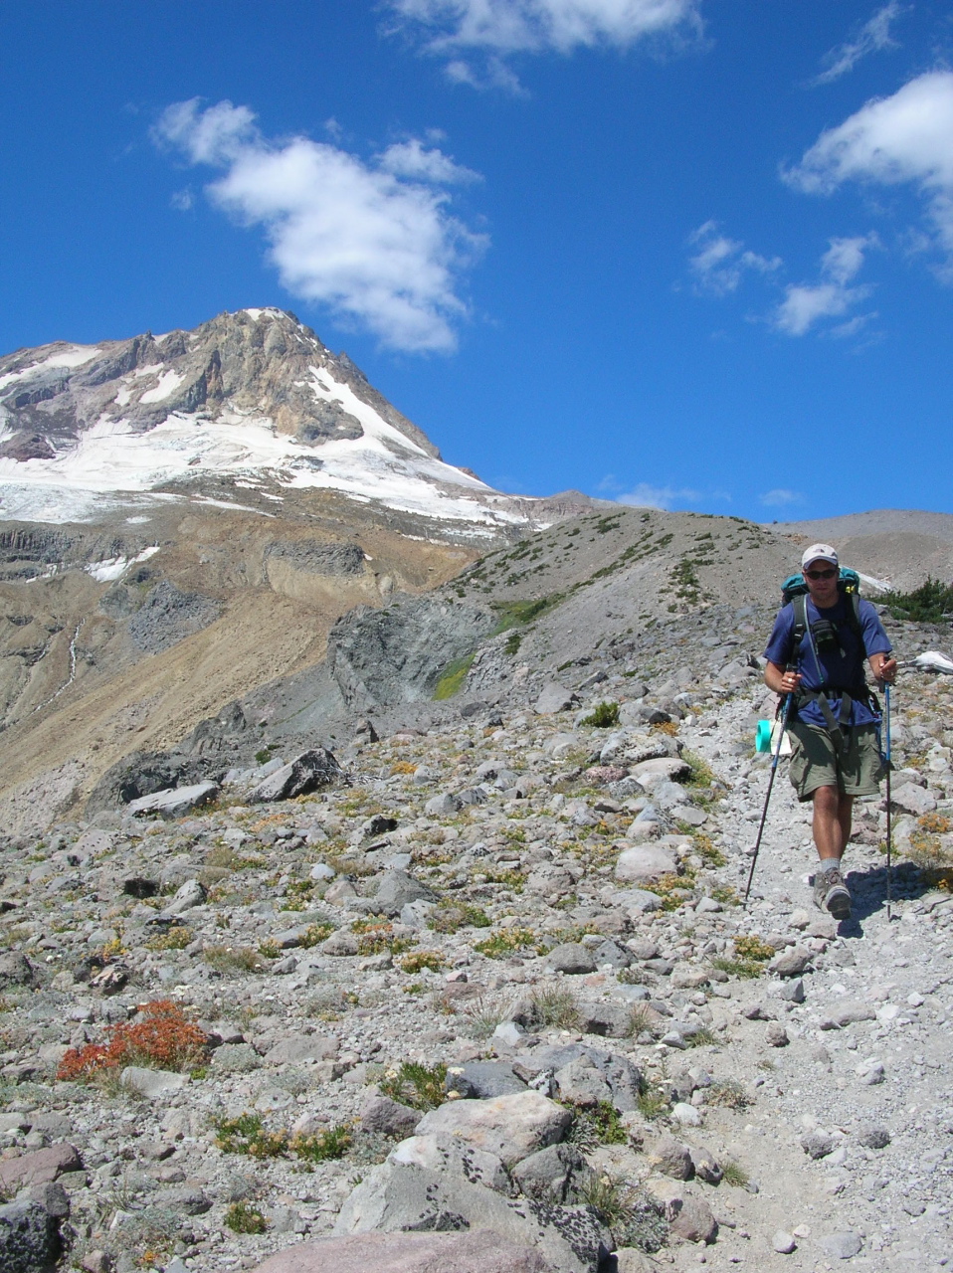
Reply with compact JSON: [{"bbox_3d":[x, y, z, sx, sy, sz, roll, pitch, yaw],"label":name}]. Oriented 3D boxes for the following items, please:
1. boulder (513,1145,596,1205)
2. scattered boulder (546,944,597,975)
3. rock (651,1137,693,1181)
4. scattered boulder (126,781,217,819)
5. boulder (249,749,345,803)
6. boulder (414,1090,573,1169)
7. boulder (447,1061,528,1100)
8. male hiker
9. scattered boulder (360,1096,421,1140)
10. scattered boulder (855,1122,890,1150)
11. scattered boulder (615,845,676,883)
[{"bbox_3d":[0.207,1.442,3.450,0.230,0.155,0.200,0,-3,0],"label":"boulder"},{"bbox_3d":[0.392,1.346,5.366,0.207,0.123,0.165,0,-6,4],"label":"scattered boulder"},{"bbox_3d":[0.529,1.411,3.480,0.118,0.112,0.115,0,-3,0],"label":"rock"},{"bbox_3d":[-2.254,1.218,9.582,0.652,0.263,0.456,3,-7,-28],"label":"scattered boulder"},{"bbox_3d":[-1.409,1.089,10.105,0.733,0.418,0.513,2,-6,-18],"label":"boulder"},{"bbox_3d":[0.045,1.463,3.780,0.470,0.210,0.360,0,-3,0],"label":"boulder"},{"bbox_3d":[0.033,1.411,4.050,0.260,0.145,0.220,0,-3,0],"label":"boulder"},{"bbox_3d":[1.713,0.462,6.250,0.650,1.800,0.750,-1,-3,13],"label":"male hiker"},{"bbox_3d":[-0.247,1.416,3.780,0.190,0.130,0.160,0,-3,0],"label":"scattered boulder"},{"bbox_3d":[1.125,1.418,3.650,0.096,0.070,0.090,0,-3,0],"label":"scattered boulder"},{"bbox_3d":[0.890,1.198,6.750,0.325,0.185,0.260,0,-3,0],"label":"scattered boulder"}]

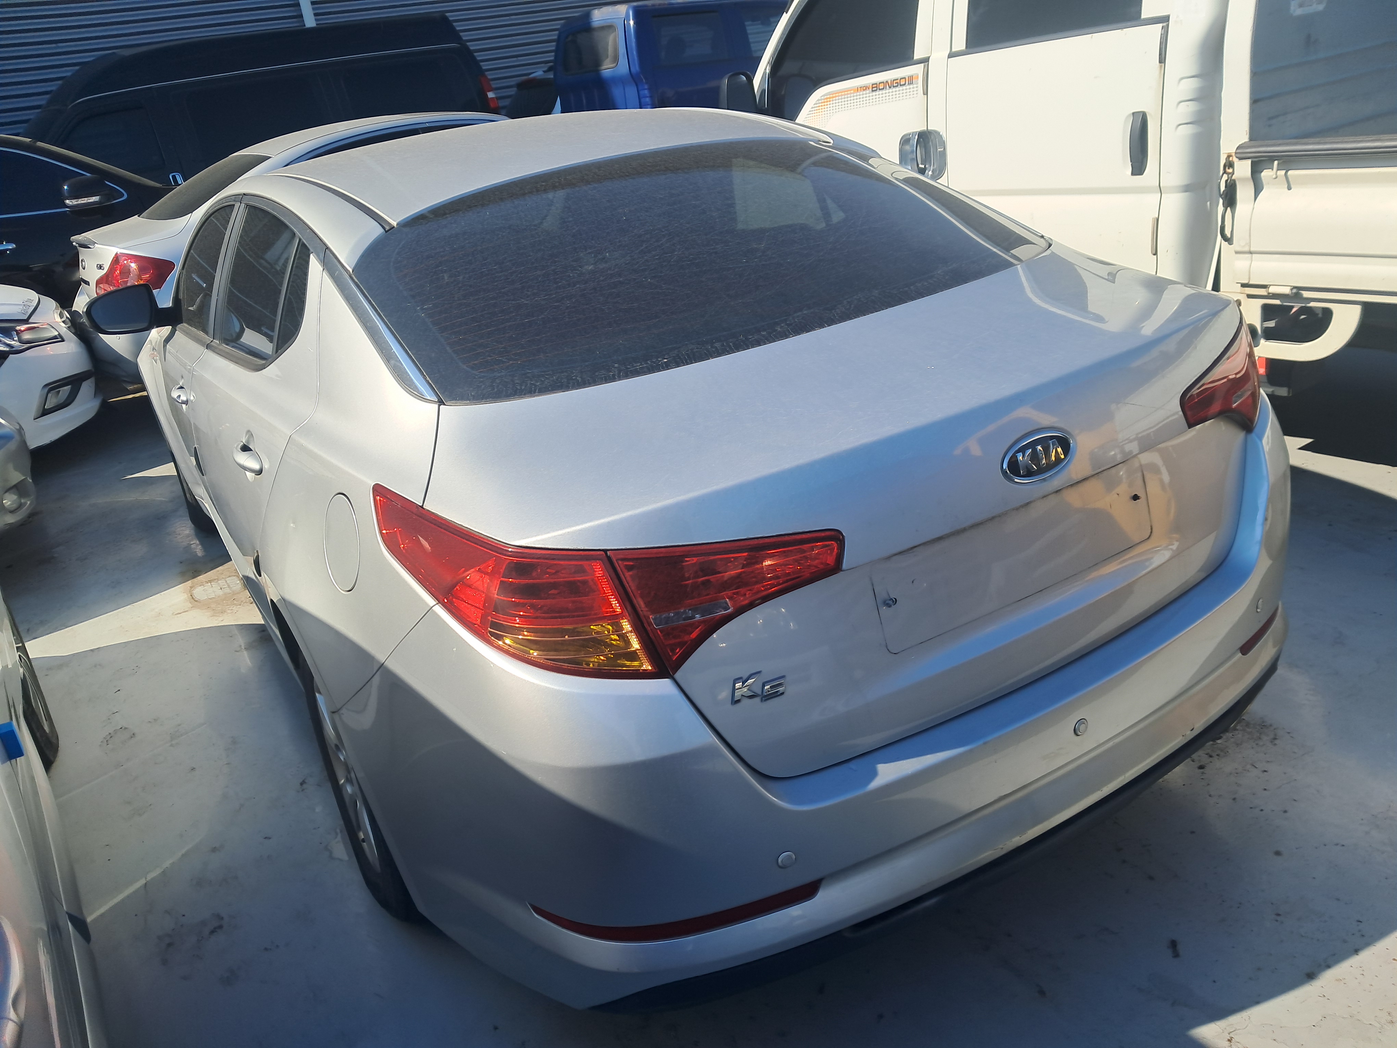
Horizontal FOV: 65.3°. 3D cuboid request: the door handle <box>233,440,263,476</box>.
[{"bbox_3d":[-0.883,-0.126,2.147,0.050,0.040,0.200,-20,26,-25],"label":"door handle"}]

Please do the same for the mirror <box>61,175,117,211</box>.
[{"bbox_3d":[-4.301,-2.325,7.675,0.180,0.200,0.280,-12,23,-9],"label":"mirror"}]

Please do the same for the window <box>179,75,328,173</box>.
[{"bbox_3d":[-3.819,-3.498,9.434,1.210,0.570,0.050,-20,20,-27],"label":"window"}]

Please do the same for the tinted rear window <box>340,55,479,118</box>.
[{"bbox_3d":[-2.644,-3.947,10.060,1.220,0.570,0.050,-20,20,-27],"label":"tinted rear window"}]

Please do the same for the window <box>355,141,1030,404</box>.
[{"bbox_3d":[0.011,-0.561,2.146,1.300,0.120,0.690,-19,50,-27],"label":"window"}]

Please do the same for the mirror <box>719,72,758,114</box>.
[{"bbox_3d":[0.178,-1.912,4.927,0.160,0.270,0.105,-20,26,-26],"label":"mirror"}]

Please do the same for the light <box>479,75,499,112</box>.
[{"bbox_3d":[-2.336,-4.812,12.177,0.160,0.400,0.160,-25,28,-35],"label":"light"}]

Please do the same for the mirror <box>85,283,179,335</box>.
[{"bbox_3d":[-1.882,-0.716,3.609,0.270,0.165,0.160,-19,25,-27],"label":"mirror"}]

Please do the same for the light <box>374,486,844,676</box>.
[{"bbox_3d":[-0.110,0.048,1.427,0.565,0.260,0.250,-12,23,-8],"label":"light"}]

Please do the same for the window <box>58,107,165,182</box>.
[{"bbox_3d":[-4.841,-3.094,8.893,0.760,0.510,0.050,-20,20,-27],"label":"window"}]

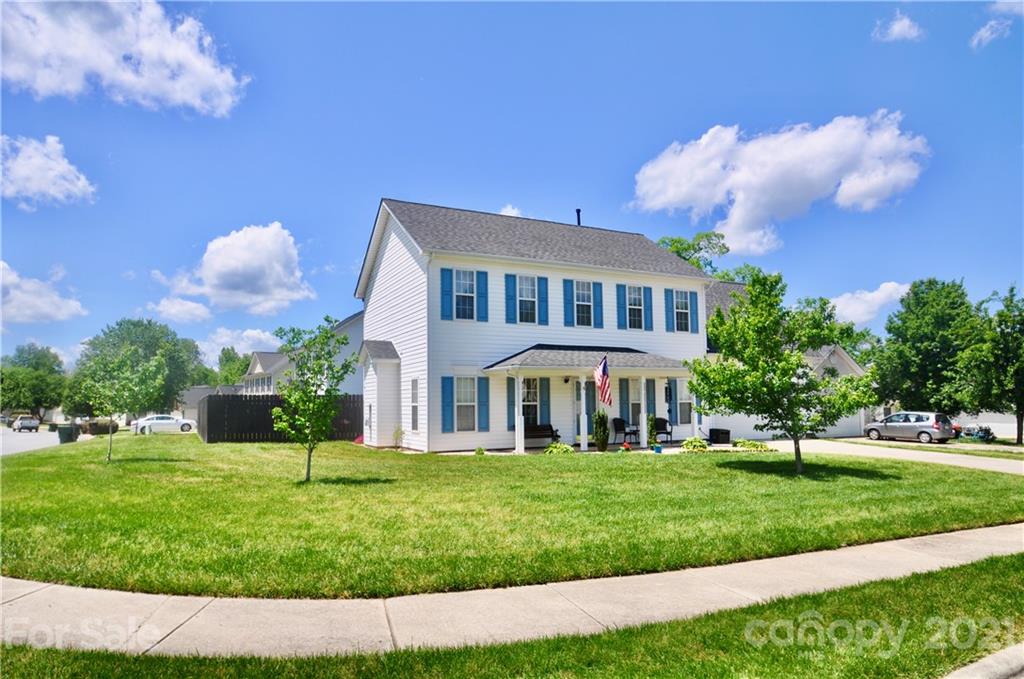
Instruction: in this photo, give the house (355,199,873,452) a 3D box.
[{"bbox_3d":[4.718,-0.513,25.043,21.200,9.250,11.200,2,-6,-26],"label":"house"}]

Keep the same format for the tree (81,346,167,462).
[{"bbox_3d":[-11.947,1.966,18.408,2.228,3.504,2.228,3,-7,-34],"label":"tree"}]

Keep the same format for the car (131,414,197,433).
[{"bbox_3d":[-29.054,7.094,50.000,4.750,1.460,1.820,2,-6,-26],"label":"car"}]

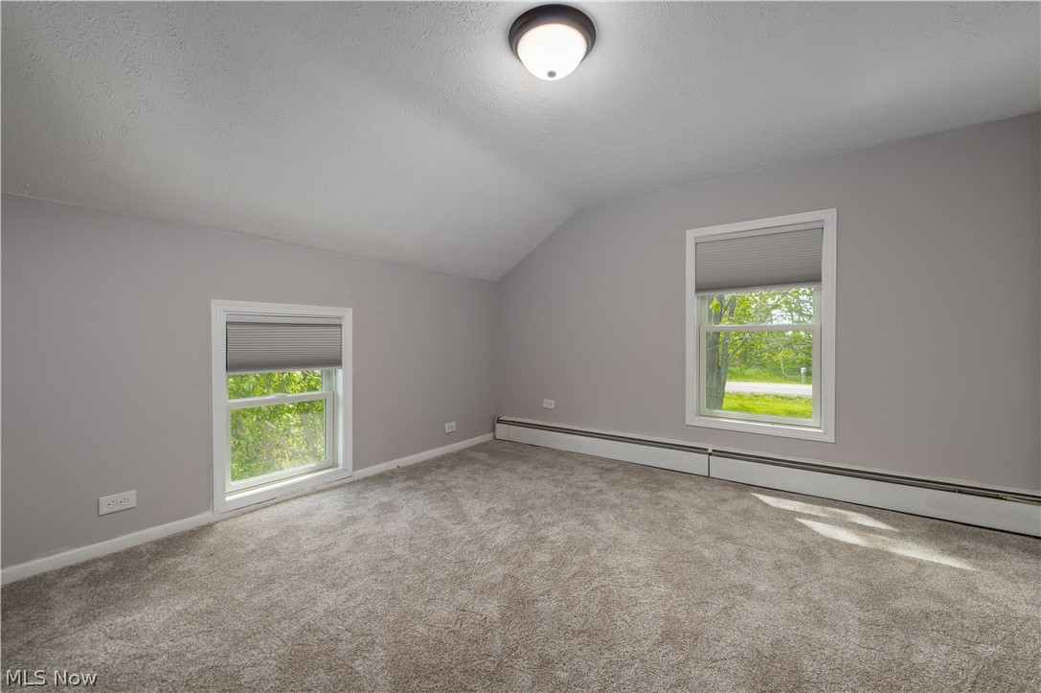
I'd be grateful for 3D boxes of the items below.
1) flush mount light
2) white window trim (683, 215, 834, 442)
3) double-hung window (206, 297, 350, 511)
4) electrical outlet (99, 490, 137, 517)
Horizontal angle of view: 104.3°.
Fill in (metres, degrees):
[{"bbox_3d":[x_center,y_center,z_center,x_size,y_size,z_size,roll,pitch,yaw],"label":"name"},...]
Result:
[{"bbox_3d":[0.119,-1.109,1.558,0.333,0.134,0.333,0,1,0],"label":"flush mount light"},{"bbox_3d":[1.629,-0.133,2.809,0.890,1.455,0.120,0,1,37],"label":"white window trim"},{"bbox_3d":[-1.488,0.337,2.600,0.120,1.200,0.832,0,1,37],"label":"double-hung window"},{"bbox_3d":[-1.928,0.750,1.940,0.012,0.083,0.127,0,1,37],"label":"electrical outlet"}]

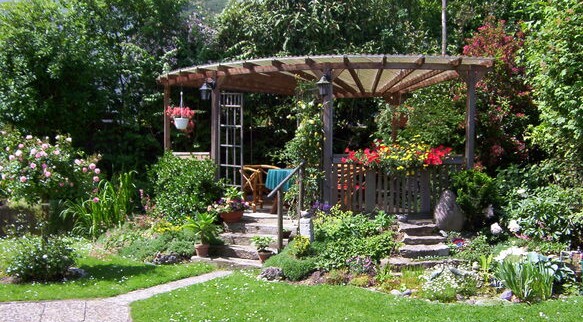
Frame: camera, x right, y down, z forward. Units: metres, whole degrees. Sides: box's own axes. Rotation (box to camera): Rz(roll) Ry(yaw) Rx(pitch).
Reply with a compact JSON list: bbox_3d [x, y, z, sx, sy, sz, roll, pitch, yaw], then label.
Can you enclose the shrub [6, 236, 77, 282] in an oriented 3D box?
[{"bbox_3d":[-3.456,1.348,8.400,0.940,0.580,0.840,0,3,0],"label":"shrub"}]

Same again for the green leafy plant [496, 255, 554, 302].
[{"bbox_3d":[2.722,1.360,7.100,0.620,0.450,0.460,0,4,0],"label":"green leafy plant"}]

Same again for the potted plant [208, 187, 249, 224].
[{"bbox_3d":[-0.974,0.673,9.400,0.600,0.540,0.540,0,3,0],"label":"potted plant"}]

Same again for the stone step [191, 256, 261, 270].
[{"bbox_3d":[-0.877,1.429,8.600,1.100,0.140,0.420,1,1,21],"label":"stone step"}]

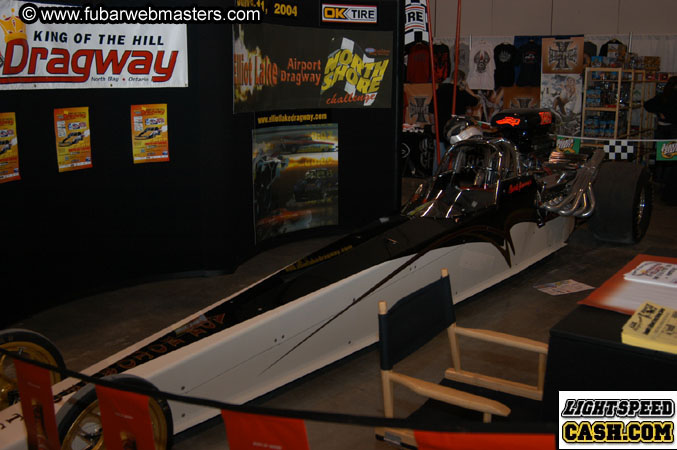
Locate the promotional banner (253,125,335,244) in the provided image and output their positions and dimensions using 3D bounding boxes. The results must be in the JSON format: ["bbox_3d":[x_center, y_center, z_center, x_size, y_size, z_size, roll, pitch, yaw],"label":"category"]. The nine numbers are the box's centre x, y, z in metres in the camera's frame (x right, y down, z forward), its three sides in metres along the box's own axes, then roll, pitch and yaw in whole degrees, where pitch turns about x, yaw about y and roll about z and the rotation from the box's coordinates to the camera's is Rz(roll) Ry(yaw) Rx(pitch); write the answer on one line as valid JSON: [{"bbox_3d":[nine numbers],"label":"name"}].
[{"bbox_3d":[-0.441,-0.470,7.194,1.187,1.180,0.060,-11,15,-43],"label":"promotional banner"}]

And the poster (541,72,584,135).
[{"bbox_3d":[3.669,-1.982,11.127,0.705,1.042,0.020,2,11,10],"label":"poster"}]

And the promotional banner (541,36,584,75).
[{"bbox_3d":[4.137,-3.116,12.434,0.770,0.650,0.030,-1,12,-2],"label":"promotional banner"}]

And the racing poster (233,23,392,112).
[{"bbox_3d":[-0.215,-1.501,6.497,1.910,0.775,0.170,-10,15,-38],"label":"racing poster"}]

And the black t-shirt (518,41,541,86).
[{"bbox_3d":[3.124,-2.653,11.121,0.411,0.737,0.090,0,12,0],"label":"black t-shirt"}]

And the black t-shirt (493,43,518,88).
[{"bbox_3d":[2.756,-2.618,11.129,0.411,0.730,0.090,0,12,0],"label":"black t-shirt"}]

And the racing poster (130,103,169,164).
[{"bbox_3d":[-1.432,-0.696,5.163,0.287,0.444,0.015,-9,14,-35],"label":"racing poster"}]

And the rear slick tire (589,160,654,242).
[{"bbox_3d":[3.085,-0.252,7.371,0.447,0.863,0.863,9,14,37],"label":"rear slick tire"}]

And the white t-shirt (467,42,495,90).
[{"bbox_3d":[2.345,-2.606,11.131,0.461,0.770,0.090,0,12,0],"label":"white t-shirt"}]

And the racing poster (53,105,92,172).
[{"bbox_3d":[-1.886,-0.613,4.822,0.015,0.444,0.287,7,14,33],"label":"racing poster"}]

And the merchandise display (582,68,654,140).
[{"bbox_3d":[4.494,-1.483,10.861,0.500,1.930,2.100,8,14,36],"label":"merchandise display"}]

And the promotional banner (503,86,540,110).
[{"bbox_3d":[3.402,-2.265,12.607,0.660,0.620,0.030,-1,12,-2],"label":"promotional banner"}]

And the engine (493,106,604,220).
[{"bbox_3d":[2.002,-0.627,6.801,0.900,1.050,1.100,9,14,37],"label":"engine"}]

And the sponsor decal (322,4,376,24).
[{"bbox_3d":[0.127,-2.299,7.385,0.685,0.200,0.015,-6,13,-29],"label":"sponsor decal"}]

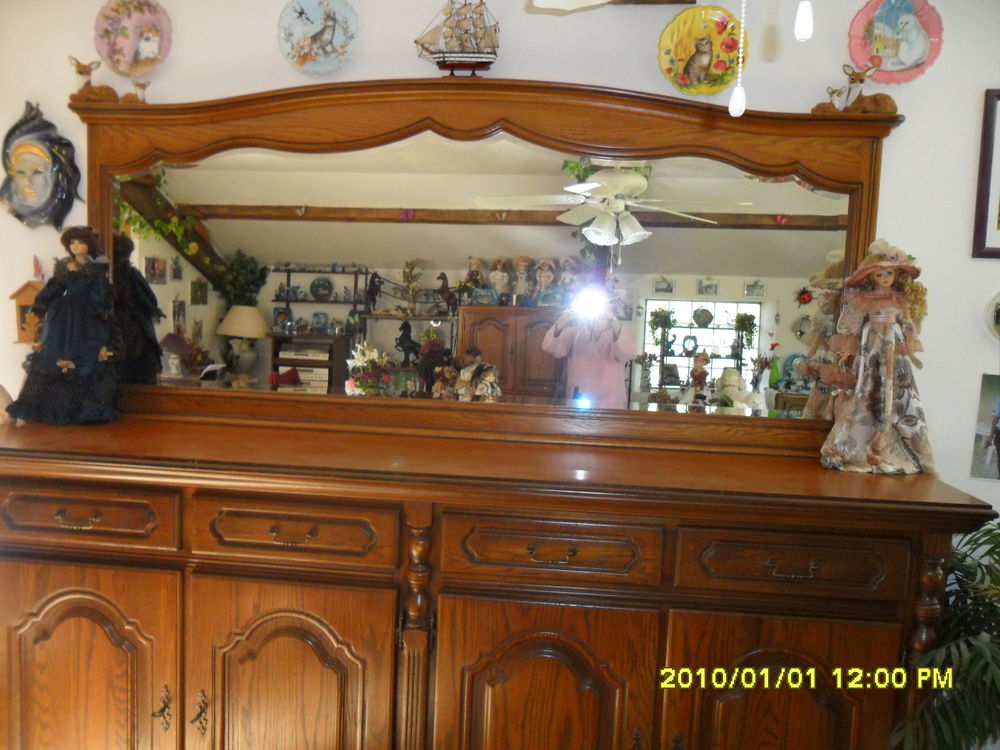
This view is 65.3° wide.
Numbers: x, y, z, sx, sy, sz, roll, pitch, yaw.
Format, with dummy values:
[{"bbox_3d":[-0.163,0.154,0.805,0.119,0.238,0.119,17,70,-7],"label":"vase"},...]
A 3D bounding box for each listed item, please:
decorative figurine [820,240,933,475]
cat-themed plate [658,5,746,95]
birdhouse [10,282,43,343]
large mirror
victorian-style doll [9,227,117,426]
[{"bbox_3d":[0.844,-0.044,1.728,0.220,0.502,0.170,4,5,19],"label":"decorative figurine"},{"bbox_3d":[0.479,-0.770,1.845,0.206,0.209,0.025,3,5,6],"label":"cat-themed plate"},{"bbox_3d":[-1.216,-0.164,2.053,0.112,0.162,0.065,3,5,6],"label":"birdhouse"},{"bbox_3d":[-0.096,-0.271,1.899,1.960,0.850,0.110,3,5,6],"label":"large mirror"},{"bbox_3d":[-1.086,-0.127,1.939,0.235,0.482,0.190,1,5,-18],"label":"victorian-style doll"}]

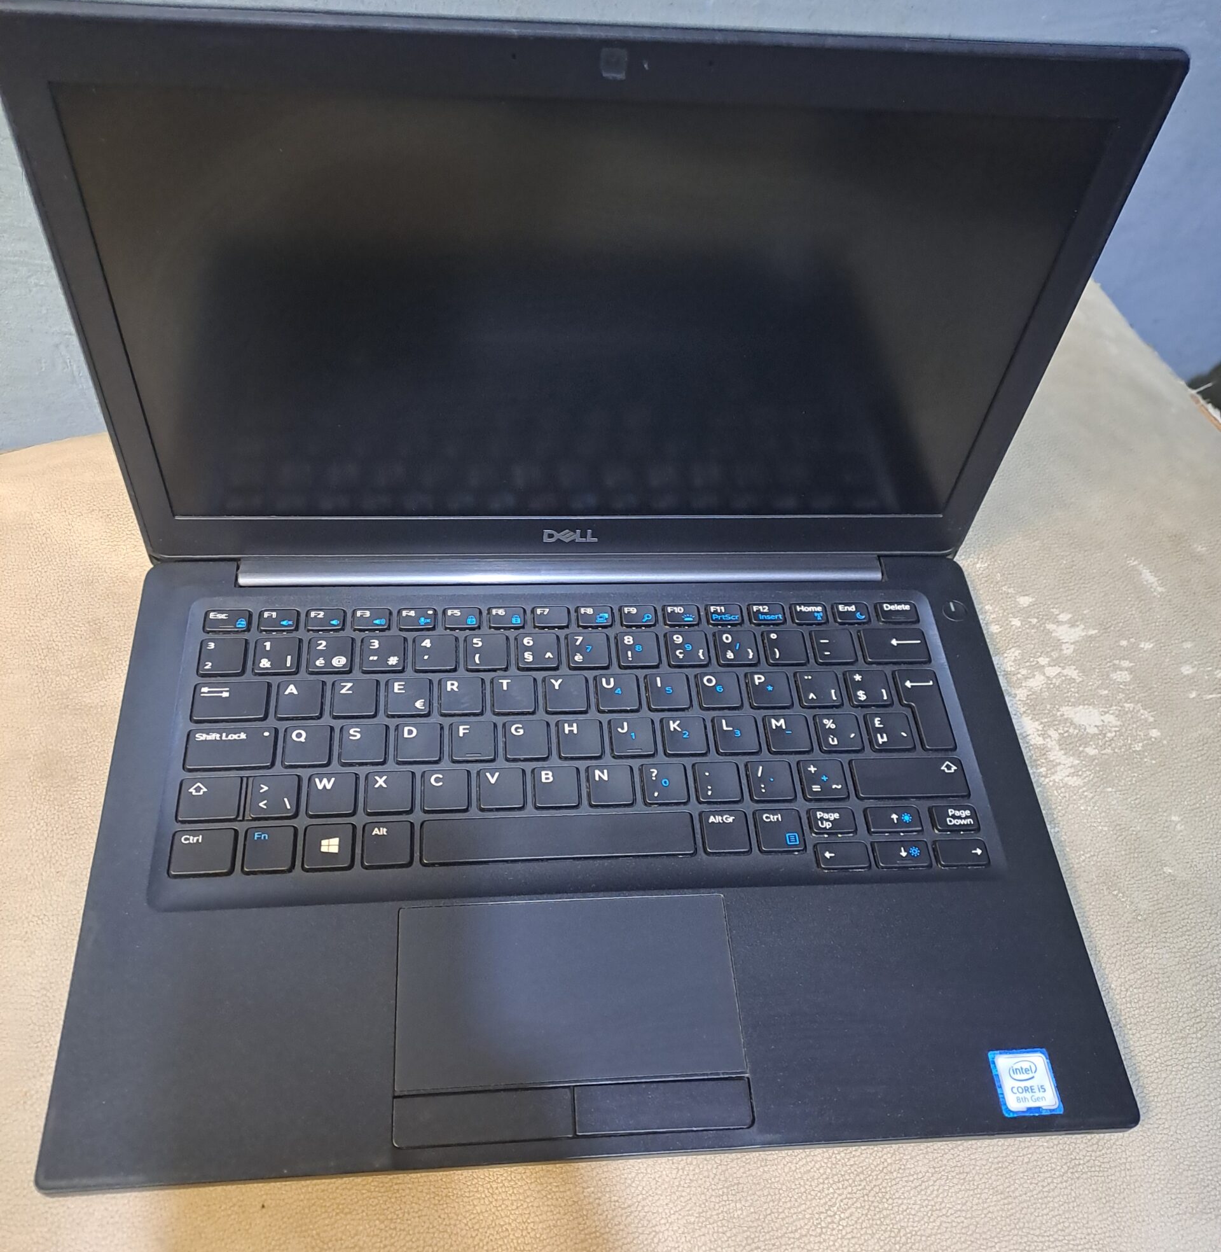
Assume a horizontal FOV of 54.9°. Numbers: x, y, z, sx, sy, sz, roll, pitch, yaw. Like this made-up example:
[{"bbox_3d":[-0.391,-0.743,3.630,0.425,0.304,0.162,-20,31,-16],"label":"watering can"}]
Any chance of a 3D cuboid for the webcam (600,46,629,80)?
[{"bbox_3d":[0.001,-0.141,0.295,0.006,0.008,0.003,-1,52,-7],"label":"webcam"}]

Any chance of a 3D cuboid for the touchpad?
[{"bbox_3d":[-0.012,0.108,0.348,0.100,0.003,0.054,-1,55,-7],"label":"touchpad"}]

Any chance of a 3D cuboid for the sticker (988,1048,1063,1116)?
[{"bbox_3d":[0.121,0.133,0.343,0.018,0.001,0.018,-1,55,-7],"label":"sticker"}]

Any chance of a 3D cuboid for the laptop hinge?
[{"bbox_3d":[-0.015,-0.020,0.441,0.240,0.011,0.014,-1,55,-7],"label":"laptop hinge"}]

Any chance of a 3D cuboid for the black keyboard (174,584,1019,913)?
[{"bbox_3d":[-0.009,0.036,0.400,0.265,0.007,0.113,-1,55,-7],"label":"black keyboard"}]

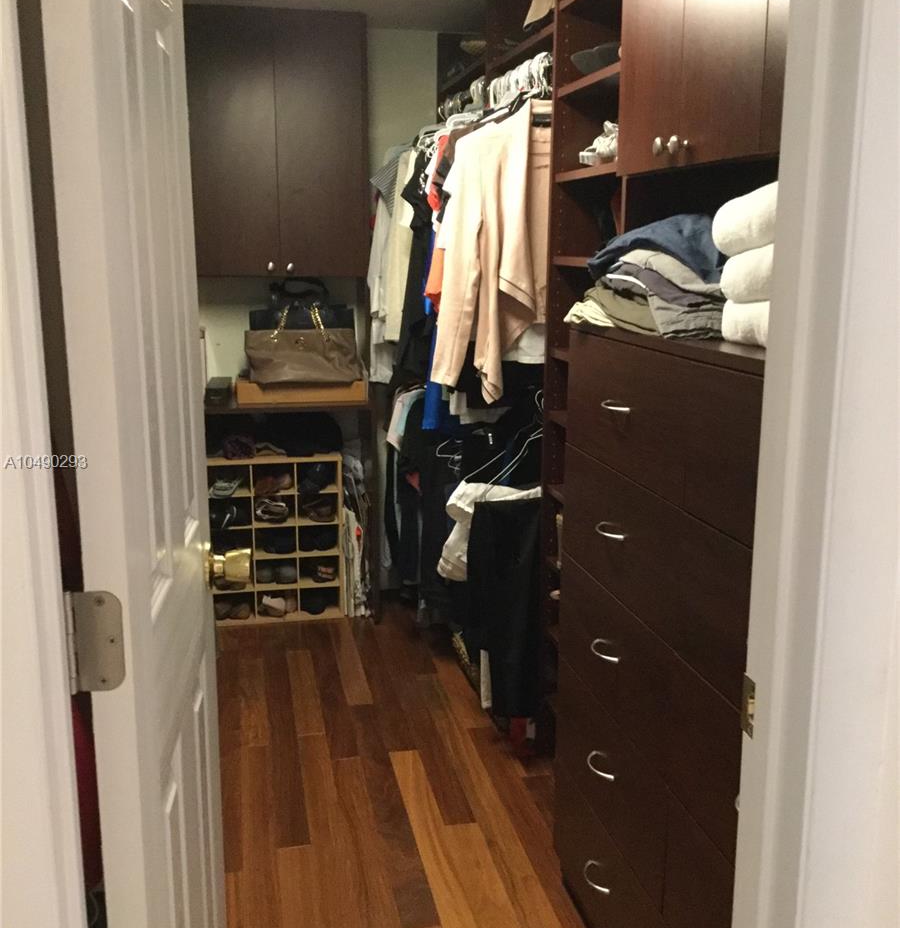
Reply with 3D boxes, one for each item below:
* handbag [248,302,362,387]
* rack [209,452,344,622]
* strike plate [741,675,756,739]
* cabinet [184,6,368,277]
[{"bbox_3d":[-0.521,-0.421,3.807,0.400,0.283,0.150,-2,12,-11],"label":"handbag"},{"bbox_3d":[-0.650,0.250,3.970,0.480,0.605,0.295,-2,12,-11],"label":"rack"},{"bbox_3d":[0.285,0.230,1.021,0.005,0.057,0.030,-2,12,-11],"label":"strike plate"},{"bbox_3d":[-0.605,-1.083,3.699,0.612,0.853,0.310,-2,12,-11],"label":"cabinet"}]

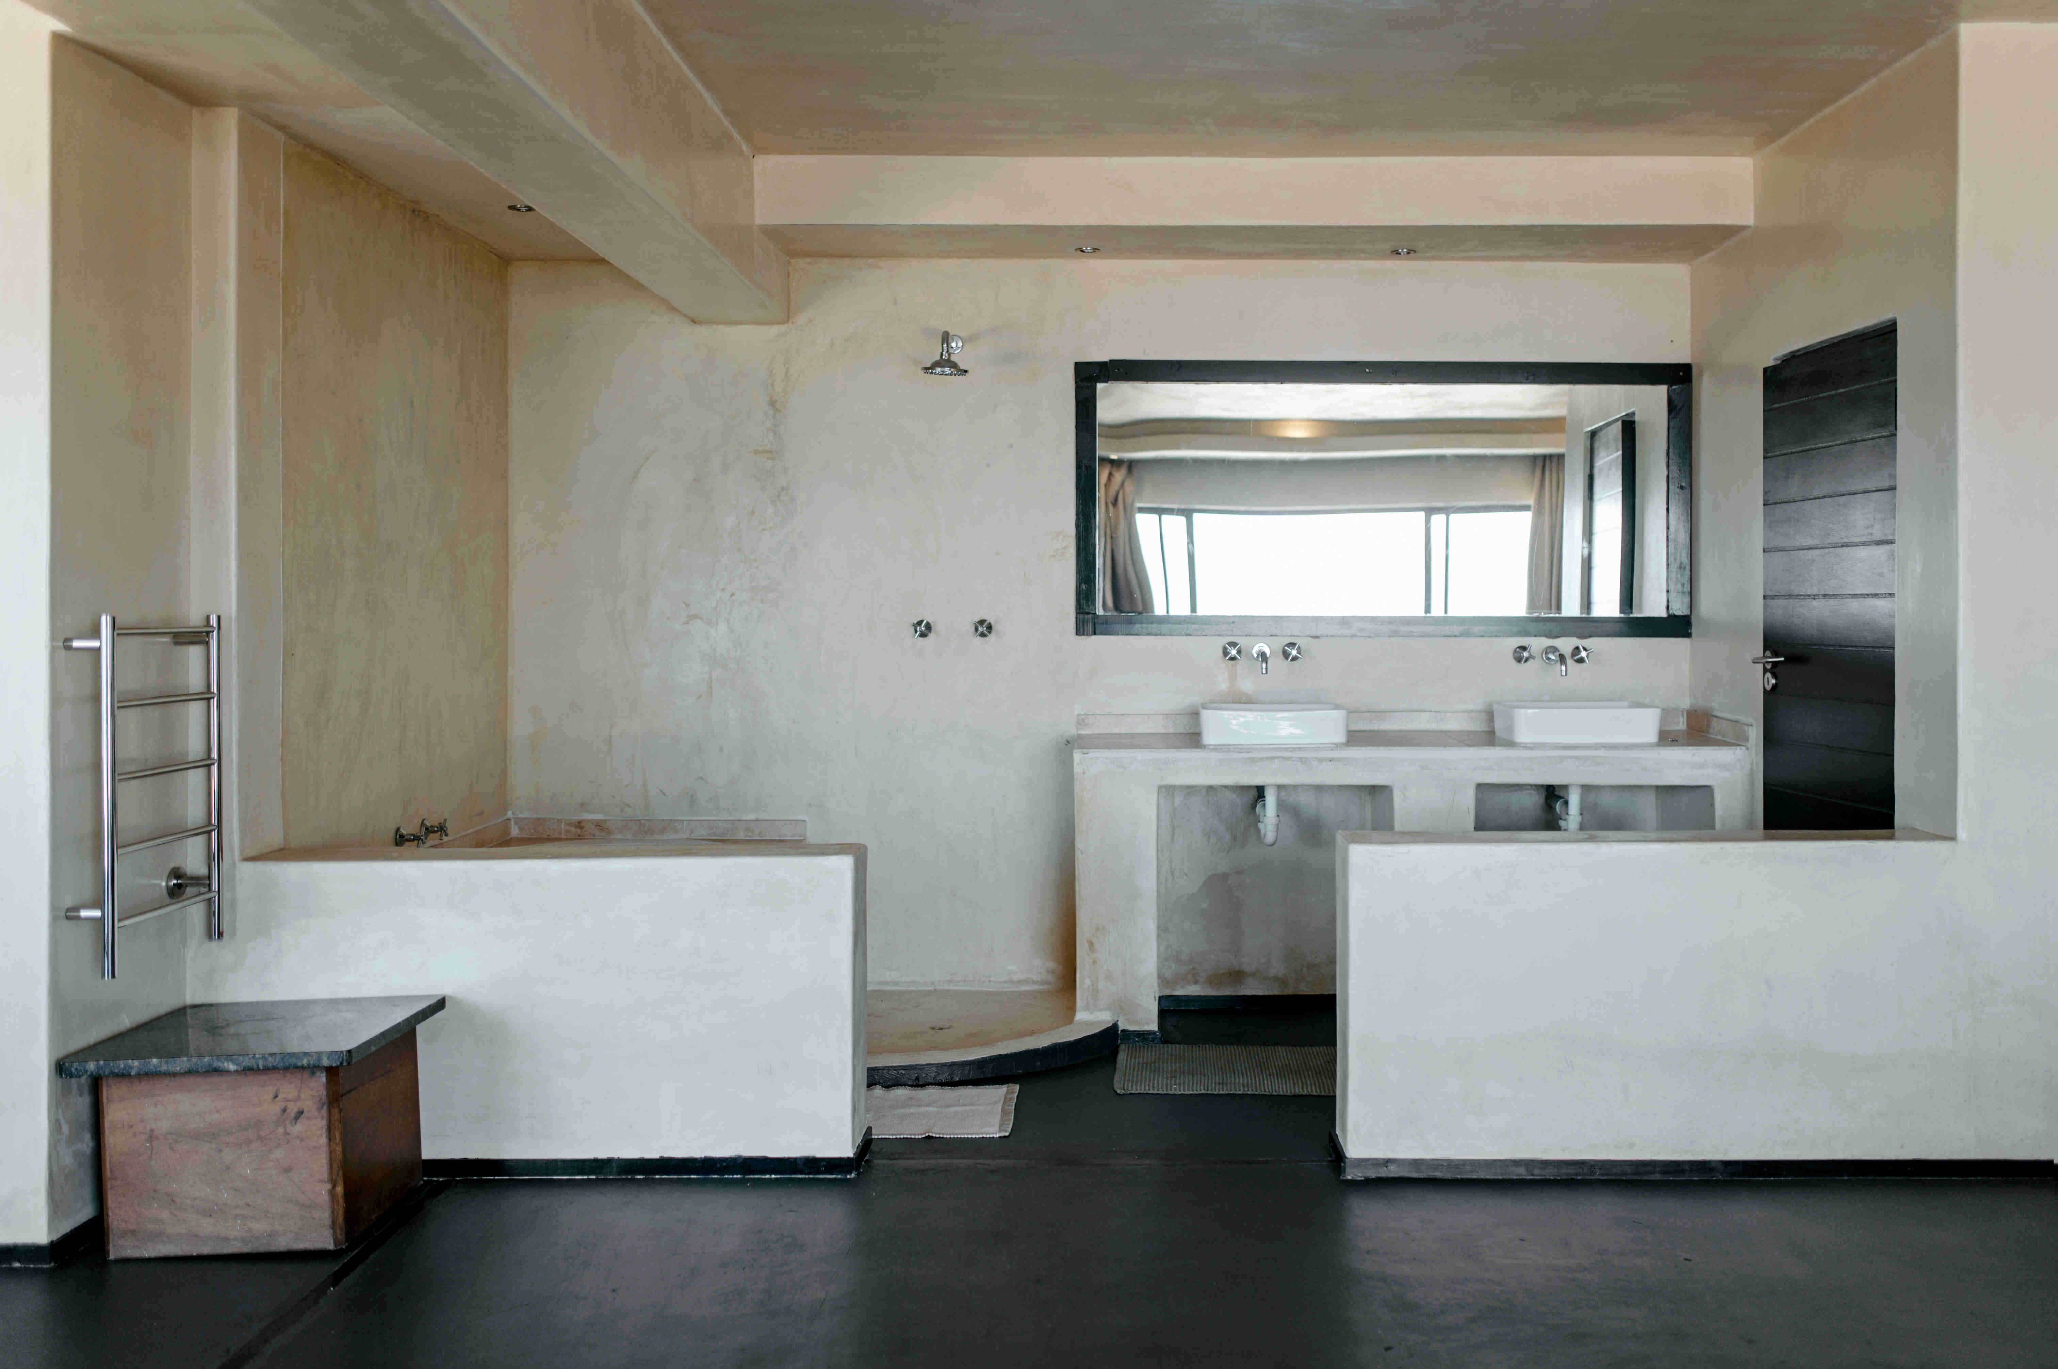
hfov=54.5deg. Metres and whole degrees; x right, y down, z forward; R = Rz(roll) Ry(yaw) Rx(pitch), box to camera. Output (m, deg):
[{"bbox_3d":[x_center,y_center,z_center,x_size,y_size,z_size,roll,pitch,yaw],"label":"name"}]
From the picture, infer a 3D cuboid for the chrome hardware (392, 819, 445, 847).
[{"bbox_3d":[-1.645,0.405,5.451,0.075,0.060,0.260,0,2,1],"label":"chrome hardware"}]

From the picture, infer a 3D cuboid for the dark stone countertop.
[{"bbox_3d":[-1.593,0.730,4.176,0.560,0.032,0.600,0,2,-2],"label":"dark stone countertop"}]

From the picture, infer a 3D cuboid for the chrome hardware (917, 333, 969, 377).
[{"bbox_3d":[-0.249,-1.013,6.180,0.143,0.140,0.350,0,2,1],"label":"chrome hardware"}]

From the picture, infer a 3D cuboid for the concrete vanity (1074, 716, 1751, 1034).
[{"bbox_3d":[1.128,0.587,6.110,1.980,0.900,0.530,0,2,1],"label":"concrete vanity"}]

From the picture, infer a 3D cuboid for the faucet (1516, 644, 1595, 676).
[{"bbox_3d":[1.656,-0.076,6.290,0.245,0.110,0.165,0,2,1],"label":"faucet"}]

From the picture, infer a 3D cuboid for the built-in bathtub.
[{"bbox_3d":[-1.110,0.712,5.490,1.480,0.740,1.950,0,2,2],"label":"built-in bathtub"}]

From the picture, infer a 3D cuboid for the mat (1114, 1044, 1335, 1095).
[{"bbox_3d":[0.665,1.053,5.510,0.840,0.012,0.570,0,2,1],"label":"mat"}]

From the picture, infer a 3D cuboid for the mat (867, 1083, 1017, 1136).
[{"bbox_3d":[-0.410,1.090,5.130,0.750,0.012,0.520,0,2,1],"label":"mat"}]

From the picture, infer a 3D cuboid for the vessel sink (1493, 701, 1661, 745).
[{"bbox_3d":[1.672,0.122,6.120,0.445,0.110,0.320,0,2,1],"label":"vessel sink"}]

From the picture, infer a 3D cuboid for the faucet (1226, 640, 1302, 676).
[{"bbox_3d":[0.742,-0.084,6.290,0.245,0.110,0.165,0,2,1],"label":"faucet"}]

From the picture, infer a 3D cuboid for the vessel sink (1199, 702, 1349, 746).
[{"bbox_3d":[0.765,0.125,6.360,0.450,0.120,0.380,0,2,2],"label":"vessel sink"}]

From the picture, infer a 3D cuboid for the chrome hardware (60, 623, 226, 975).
[{"bbox_3d":[-1.836,0.210,4.165,0.115,0.715,0.525,0,2,1],"label":"chrome hardware"}]

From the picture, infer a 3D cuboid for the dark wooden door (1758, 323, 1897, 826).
[{"bbox_3d":[2.125,0.100,5.280,0.045,1.980,0.820,0,2,-2],"label":"dark wooden door"}]

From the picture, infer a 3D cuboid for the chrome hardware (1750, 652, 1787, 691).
[{"bbox_3d":[2.075,-0.036,5.610,0.065,0.115,0.120,0,2,-1],"label":"chrome hardware"}]

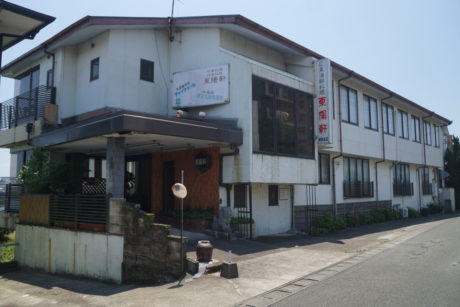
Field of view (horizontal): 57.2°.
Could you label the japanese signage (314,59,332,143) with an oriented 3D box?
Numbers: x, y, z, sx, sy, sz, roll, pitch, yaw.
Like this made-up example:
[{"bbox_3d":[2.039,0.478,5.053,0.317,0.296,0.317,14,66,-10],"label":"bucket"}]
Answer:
[{"bbox_3d":[3.501,-1.952,15.701,0.520,3.120,0.260,-5,-7,40],"label":"japanese signage"}]

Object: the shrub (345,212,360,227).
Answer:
[{"bbox_3d":[4.999,2.693,17.213,0.500,0.570,0.650,-5,-7,40],"label":"shrub"}]

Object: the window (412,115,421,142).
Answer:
[{"bbox_3d":[12.560,-1.584,28.387,0.120,1.738,1.770,-5,-7,40],"label":"window"}]

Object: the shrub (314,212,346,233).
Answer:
[{"bbox_3d":[4.202,2.799,17.502,0.800,0.700,2.100,-5,-7,40],"label":"shrub"}]

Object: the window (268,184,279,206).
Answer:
[{"bbox_3d":[1.459,1.400,14.020,0.100,0.698,0.559,-5,-7,40],"label":"window"}]

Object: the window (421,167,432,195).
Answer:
[{"bbox_3d":[12.963,1.850,27.829,0.180,1.816,2.100,-5,-7,40],"label":"window"}]

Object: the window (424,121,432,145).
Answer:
[{"bbox_3d":[14.303,-1.401,30.459,0.120,1.738,1.770,-5,-7,40],"label":"window"}]

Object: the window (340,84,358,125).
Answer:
[{"bbox_3d":[5.815,-2.294,20.371,0.120,1.738,1.817,-5,-7,40],"label":"window"}]

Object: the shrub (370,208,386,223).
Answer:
[{"bbox_3d":[6.831,2.852,19.404,0.550,0.630,0.700,-5,-7,40],"label":"shrub"}]

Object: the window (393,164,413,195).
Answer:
[{"bbox_3d":[11.061,1.733,26.807,0.250,1.995,3.228,-5,-7,40],"label":"window"}]

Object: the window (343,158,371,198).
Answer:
[{"bbox_3d":[5.948,1.155,19.451,0.200,1.839,2.941,-5,-7,40],"label":"window"}]

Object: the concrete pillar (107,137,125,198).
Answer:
[{"bbox_3d":[-2.959,0.572,10.953,0.207,1.908,0.398,-5,-7,40],"label":"concrete pillar"}]

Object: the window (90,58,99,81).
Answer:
[{"bbox_3d":[-4.385,-2.716,13.705,0.487,0.697,0.100,-5,-7,40],"label":"window"}]

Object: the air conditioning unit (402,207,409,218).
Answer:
[{"bbox_3d":[10.271,3.442,24.545,0.340,0.600,0.280,-5,-7,40],"label":"air conditioning unit"}]

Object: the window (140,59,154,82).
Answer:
[{"bbox_3d":[-3.048,-3.049,15.611,0.120,0.785,0.623,-5,-7,40],"label":"window"}]

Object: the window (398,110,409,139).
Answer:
[{"bbox_3d":[9.881,-1.598,23.959,0.100,1.564,1.668,-5,-7,40],"label":"window"}]

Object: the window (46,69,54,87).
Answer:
[{"bbox_3d":[-6.721,-2.778,15.793,0.421,0.710,0.120,-5,-7,40],"label":"window"}]

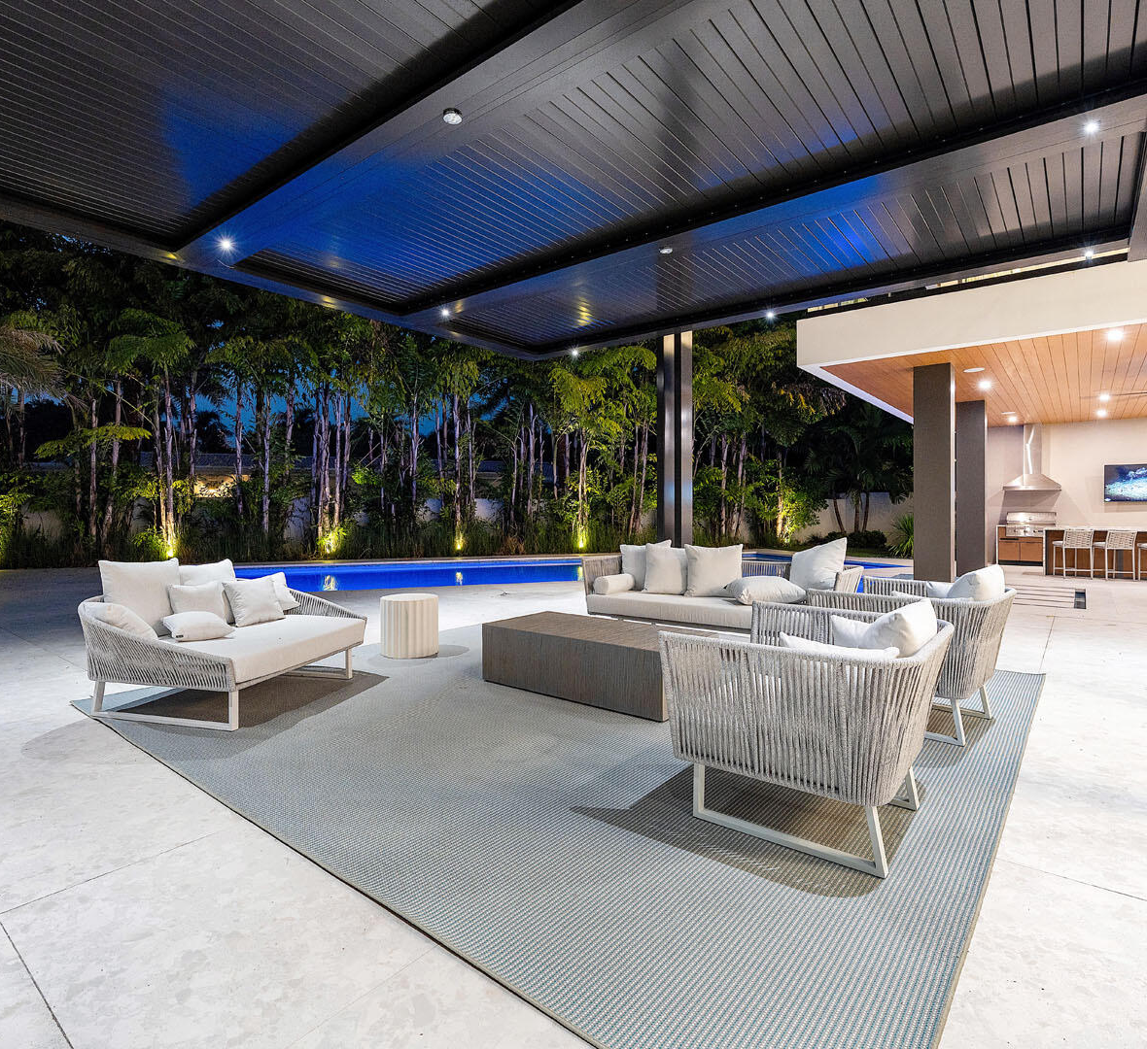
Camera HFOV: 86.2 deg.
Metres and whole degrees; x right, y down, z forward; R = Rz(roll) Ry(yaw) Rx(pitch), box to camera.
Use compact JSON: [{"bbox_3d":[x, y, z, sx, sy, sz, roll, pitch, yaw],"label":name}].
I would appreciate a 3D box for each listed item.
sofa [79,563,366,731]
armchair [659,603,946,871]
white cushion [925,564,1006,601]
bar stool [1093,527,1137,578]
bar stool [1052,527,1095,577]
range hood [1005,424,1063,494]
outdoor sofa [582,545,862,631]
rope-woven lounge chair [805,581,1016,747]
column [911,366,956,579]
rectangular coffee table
[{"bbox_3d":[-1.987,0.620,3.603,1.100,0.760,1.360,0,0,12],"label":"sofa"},{"bbox_3d":[0.827,0.655,2.088,0.800,0.690,0.930,0,0,38],"label":"armchair"},{"bbox_3d":[1.930,0.405,3.020,0.460,0.420,0.180,0,22,-46],"label":"white cushion"},{"bbox_3d":[9.730,0.550,11.000,0.500,0.900,0.500,0,0,15],"label":"bar stool"},{"bbox_3d":[9.260,0.550,11.350,0.500,0.900,0.500,0,0,15],"label":"bar stool"},{"bbox_3d":[10.940,-1.580,14.580,1.080,1.600,0.600,0,0,40],"label":"range hood"},{"bbox_3d":[1.090,0.625,5.190,2.370,0.750,0.920,0,0,40],"label":"outdoor sofa"},{"bbox_3d":[1.755,0.655,3.135,0.800,0.690,0.930,0,0,44],"label":"rope-woven lounge chair"},{"bbox_3d":[5.453,-0.675,9.227,0.470,3.350,0.470,0,0,40],"label":"column"},{"bbox_3d":[0.146,0.820,3.770,1.310,0.360,0.680,0,0,39],"label":"rectangular coffee table"}]

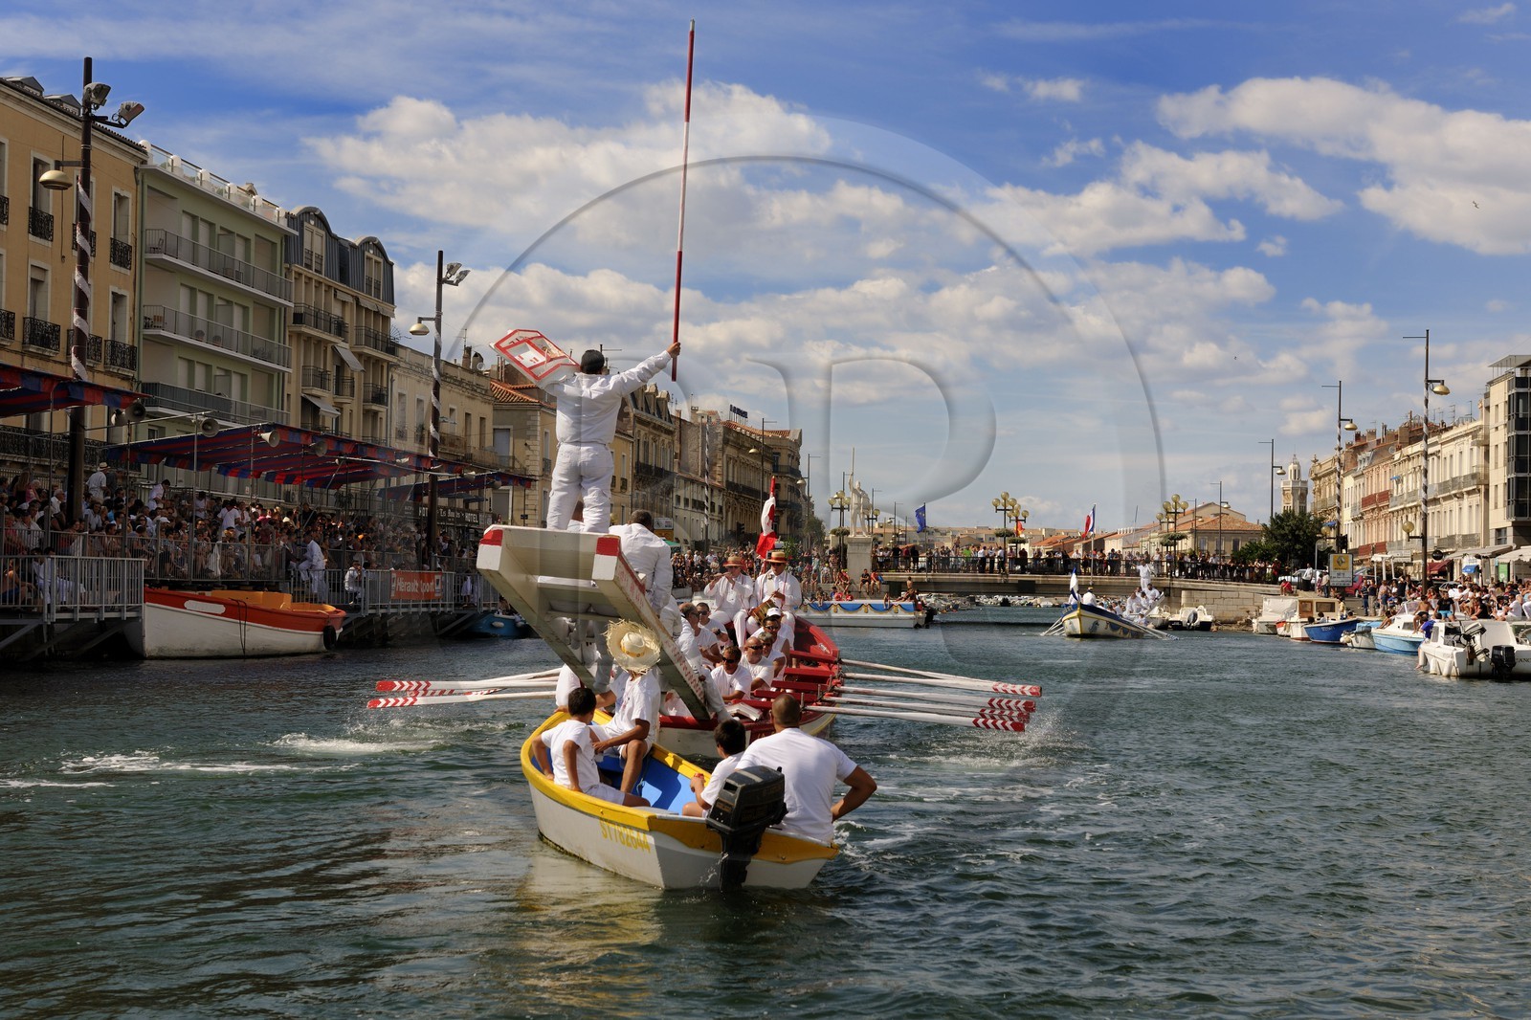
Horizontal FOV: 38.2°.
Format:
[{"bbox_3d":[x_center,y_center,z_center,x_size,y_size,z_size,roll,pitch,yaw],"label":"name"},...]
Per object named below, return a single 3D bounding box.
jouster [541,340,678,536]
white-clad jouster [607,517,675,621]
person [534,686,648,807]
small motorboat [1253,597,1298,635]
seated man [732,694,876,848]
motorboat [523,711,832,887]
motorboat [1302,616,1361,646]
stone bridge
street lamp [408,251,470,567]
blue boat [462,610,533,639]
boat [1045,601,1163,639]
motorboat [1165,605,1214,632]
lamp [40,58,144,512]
[{"bbox_3d":[-1.440,-0.650,20.600,1.280,1.820,0.500,1,-2,-2],"label":"jouster"},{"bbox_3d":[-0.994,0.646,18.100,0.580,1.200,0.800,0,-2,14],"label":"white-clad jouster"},{"bbox_3d":[-1.090,1.660,14.300,0.720,1.080,0.460,2,-2,-28],"label":"person"},{"bbox_3d":[25.961,5.442,112.500,2.000,1.900,5.000,1,-2,8],"label":"small motorboat"},{"bbox_3d":[0.200,1.740,13.500,0.720,1.220,0.750,1,-2,-16],"label":"seated man"},{"bbox_3d":[-0.774,1.769,14.100,1.440,0.880,4.300,8,-4,-17],"label":"motorboat"},{"bbox_3d":[23.186,4.996,90.500,1.600,1.100,4.400,1,-2,-12],"label":"motorboat"},{"bbox_3d":[21.753,6.123,152.000,28.000,3.800,12.000,0,-2,8],"label":"stone bridge"},{"bbox_3d":[-11.400,-2.830,76.300,2.200,12.200,0.900,1,-2,7],"label":"street lamp"},{"bbox_3d":[-8.600,3.660,70.500,1.800,1.000,4.300,2,-2,-20],"label":"blue boat"},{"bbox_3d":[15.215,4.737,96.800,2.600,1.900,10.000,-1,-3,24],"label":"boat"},{"bbox_3d":[23.467,5.950,122.000,2.300,1.500,5.200,1,-2,8],"label":"motorboat"},{"bbox_3d":[-15.059,-3.821,49.000,2.250,12.300,0.800,1,-2,8],"label":"lamp"}]

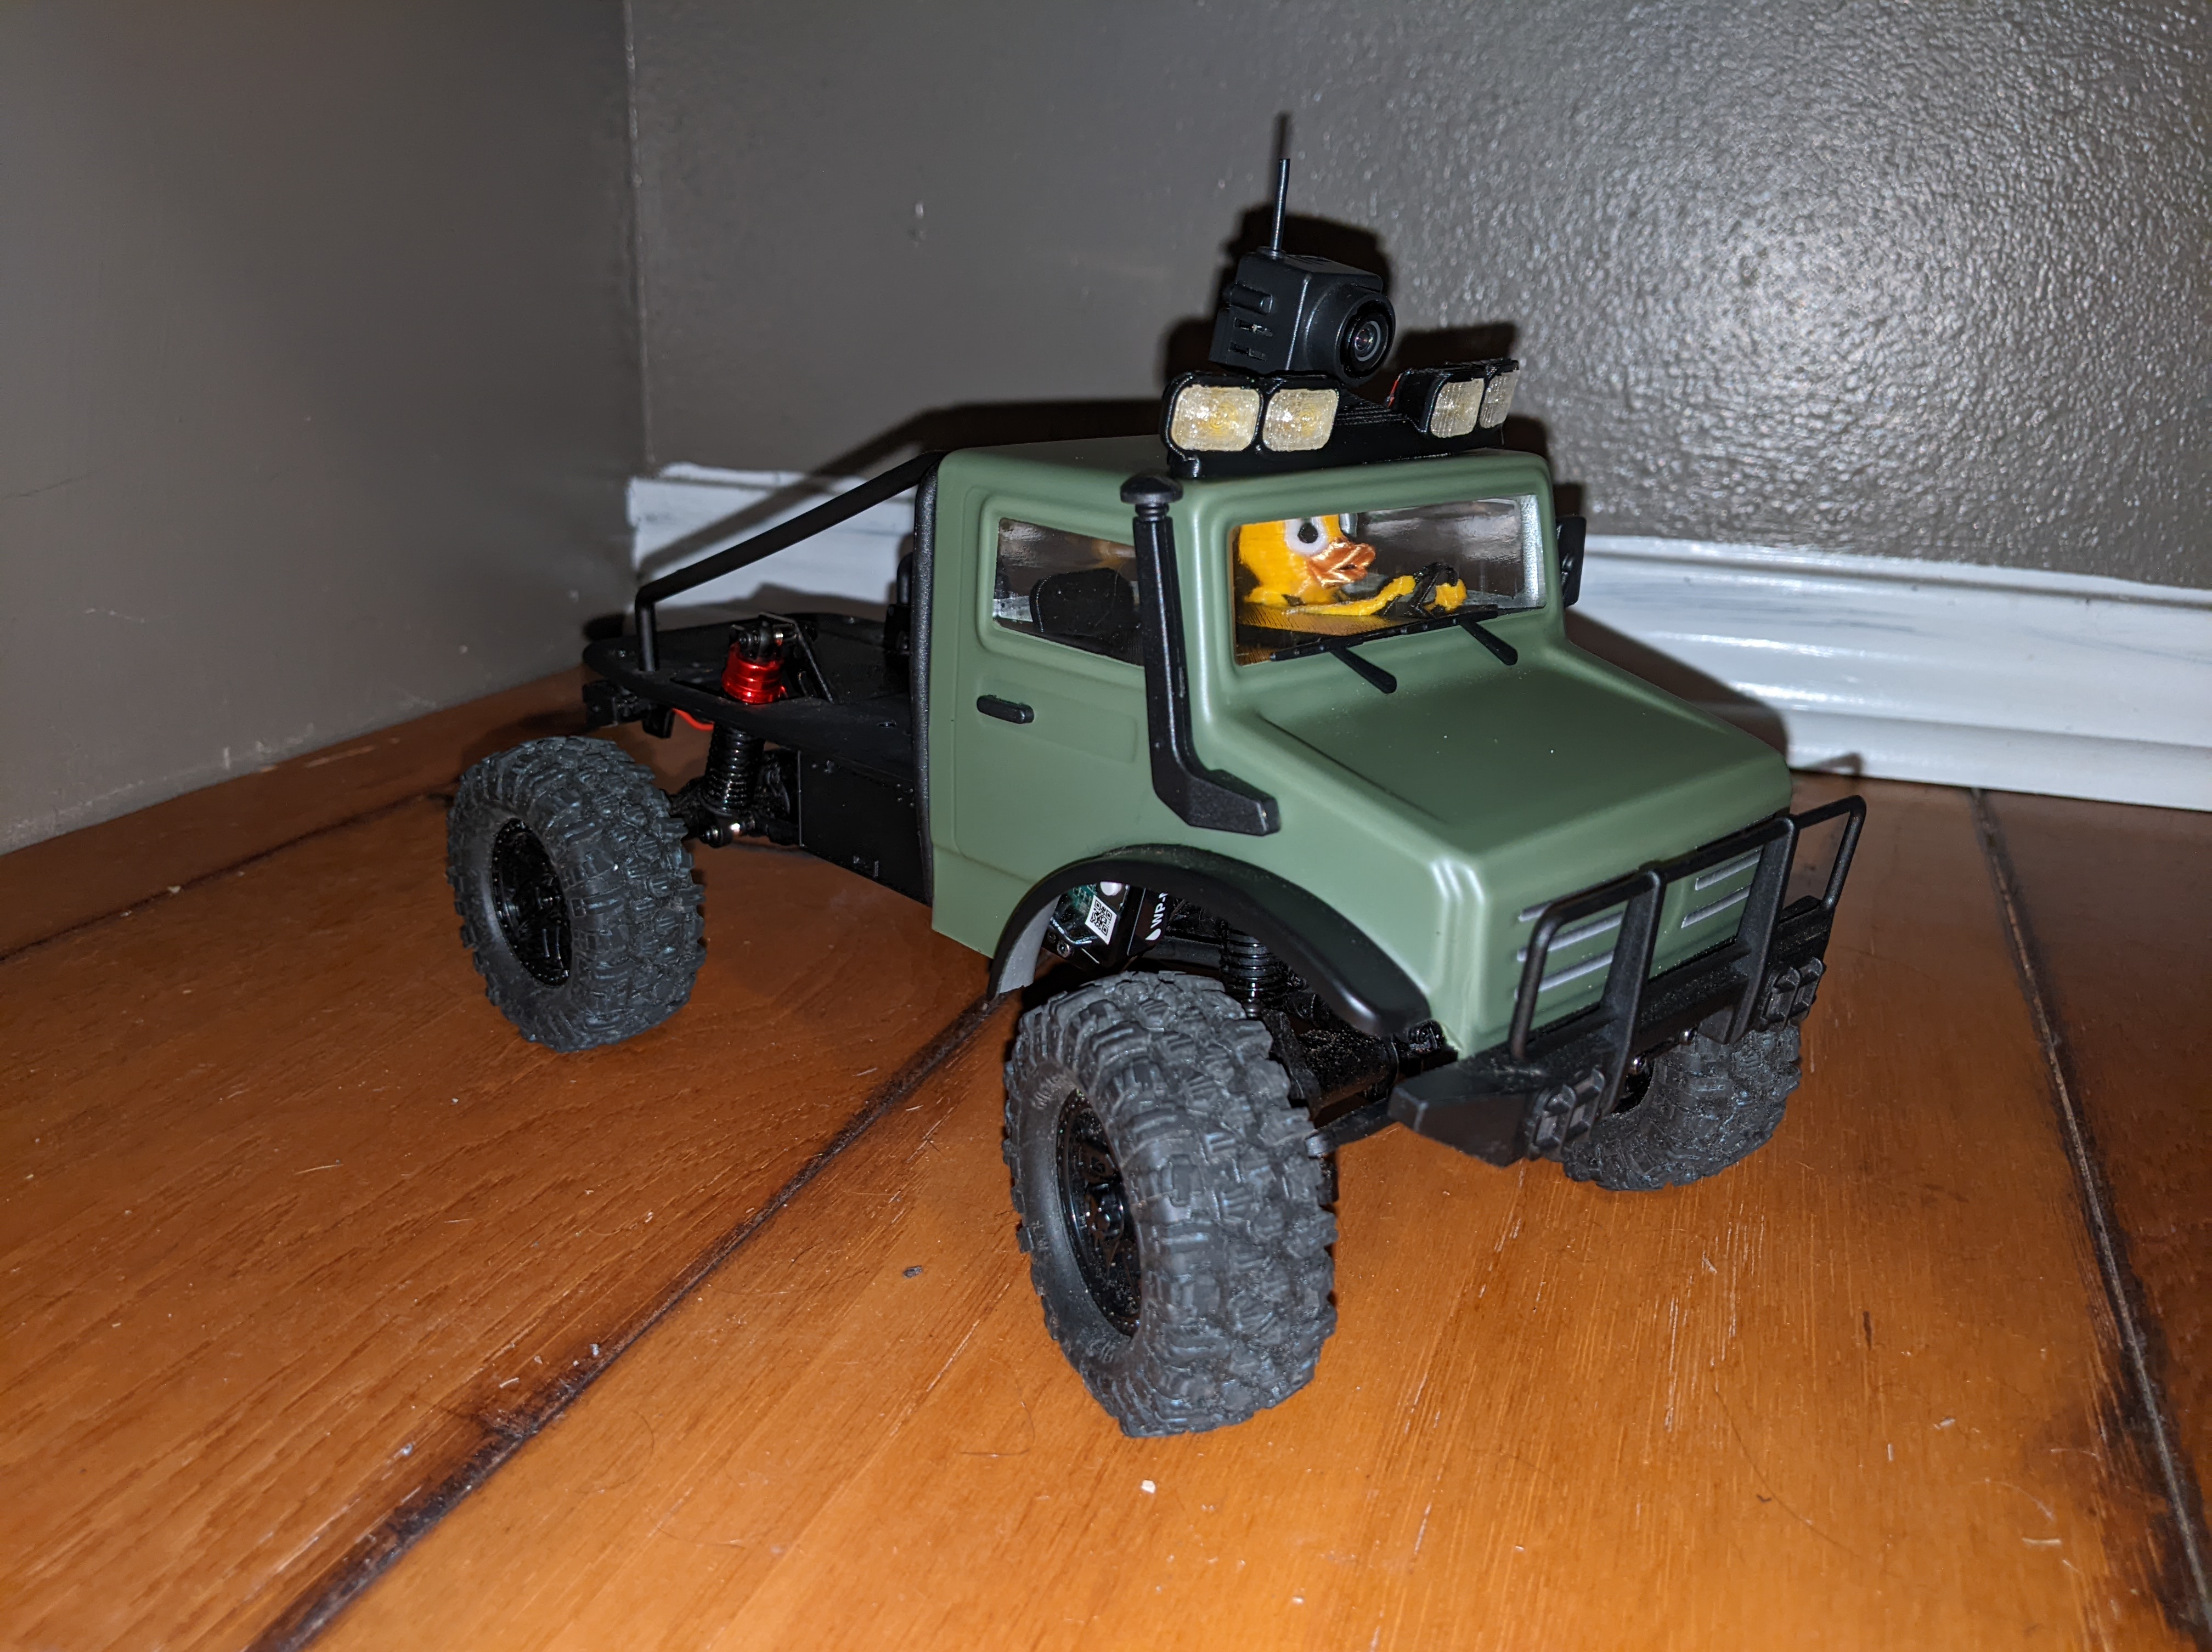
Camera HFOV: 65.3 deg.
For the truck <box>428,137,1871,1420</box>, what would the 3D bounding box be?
[{"bbox_3d":[-0.004,-0.028,0.311,0.148,0.168,0.254,-14,24,-41],"label":"truck"}]

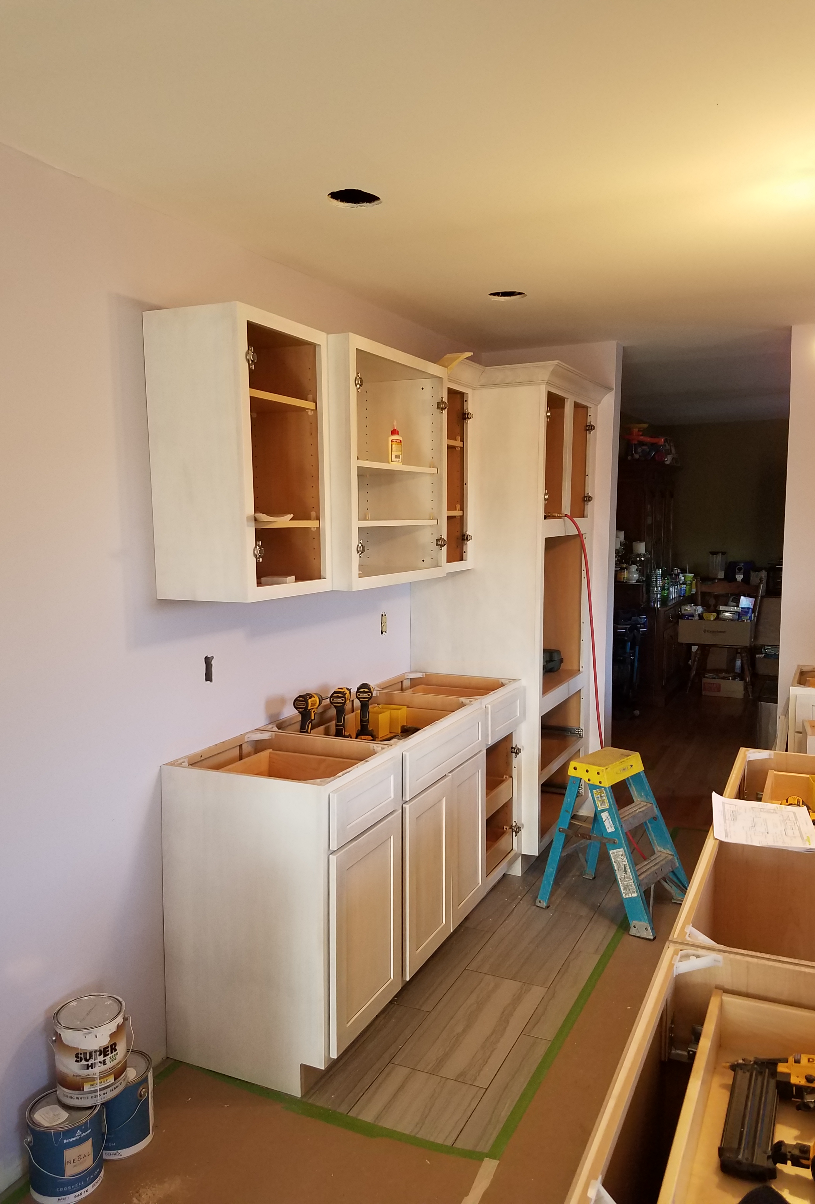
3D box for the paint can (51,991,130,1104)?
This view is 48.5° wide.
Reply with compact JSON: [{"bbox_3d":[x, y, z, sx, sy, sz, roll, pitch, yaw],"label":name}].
[{"bbox_3d":[-0.767,1.090,2.201,0.170,0.191,0.170,0,5,0],"label":"paint can"}]

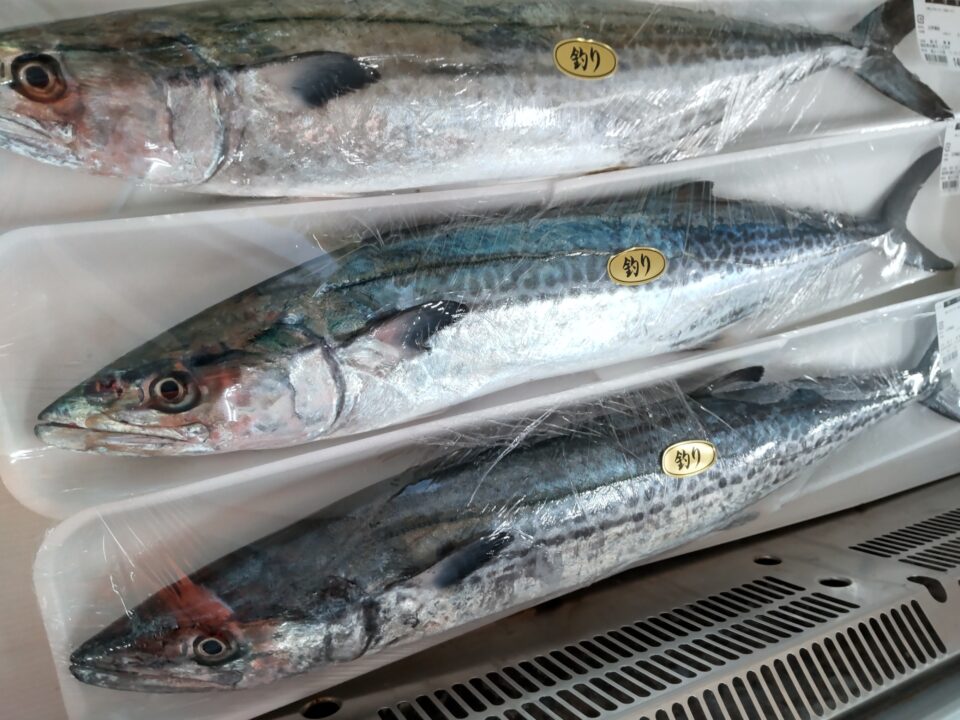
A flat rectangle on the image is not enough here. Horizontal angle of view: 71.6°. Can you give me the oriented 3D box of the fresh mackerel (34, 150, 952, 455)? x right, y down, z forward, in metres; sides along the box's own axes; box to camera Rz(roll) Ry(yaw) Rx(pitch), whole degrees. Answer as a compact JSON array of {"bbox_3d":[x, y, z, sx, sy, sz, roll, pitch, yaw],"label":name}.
[{"bbox_3d":[0.086,-0.045,0.388,0.600,0.065,0.108,-15,97,-23],"label":"fresh mackerel"}]

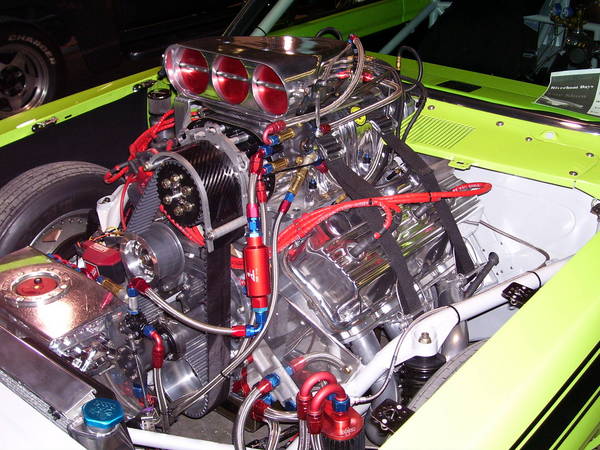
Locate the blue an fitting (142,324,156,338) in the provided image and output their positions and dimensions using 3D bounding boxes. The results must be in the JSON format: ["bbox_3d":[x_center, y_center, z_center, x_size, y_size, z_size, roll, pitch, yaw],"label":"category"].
[{"bbox_3d":[-0.283,0.200,1.370,0.019,0.021,0.021,21,34,35],"label":"blue an fitting"}]

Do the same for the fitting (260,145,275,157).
[{"bbox_3d":[-0.066,-0.150,1.470,0.022,0.022,0.020,21,34,35],"label":"fitting"}]

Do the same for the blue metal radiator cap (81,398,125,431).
[{"bbox_3d":[-0.296,0.286,1.100,0.060,0.015,0.060,21,34,35],"label":"blue metal radiator cap"}]

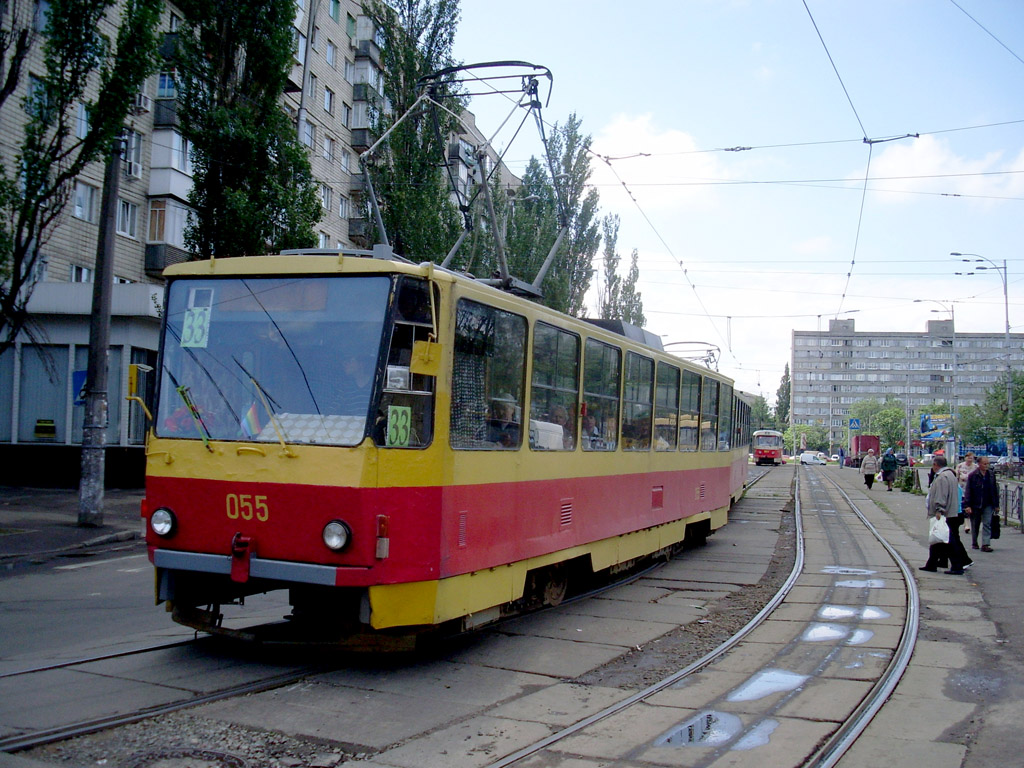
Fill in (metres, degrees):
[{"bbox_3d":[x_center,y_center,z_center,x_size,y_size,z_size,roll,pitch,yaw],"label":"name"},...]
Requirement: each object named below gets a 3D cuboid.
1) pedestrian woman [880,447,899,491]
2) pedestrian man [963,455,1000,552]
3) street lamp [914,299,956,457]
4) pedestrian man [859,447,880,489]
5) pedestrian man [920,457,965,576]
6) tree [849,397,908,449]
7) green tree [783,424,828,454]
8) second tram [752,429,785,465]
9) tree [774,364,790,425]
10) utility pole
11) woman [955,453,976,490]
[{"bbox_3d":[14.541,3.303,43.300,0.600,1.637,0.420,1,-3,16],"label":"pedestrian woman"},{"bbox_3d":[8.520,2.178,20.400,0.620,1.706,0.480,1,-3,12],"label":"pedestrian man"},{"bbox_3d":[31.910,0.128,84.700,3.100,12.990,0.400,1,-3,14],"label":"street lamp"},{"bbox_3d":[13.798,3.295,43.300,0.620,1.575,0.420,1,-3,16],"label":"pedestrian man"},{"bbox_3d":[6.472,1.967,16.900,0.680,1.748,0.560,0,-3,18],"label":"pedestrian man"},{"bbox_3d":[53.796,6.312,165.000,8.800,8.954,8.000,1,-3,14],"label":"tree"},{"bbox_3d":[53.525,10.669,205.000,8.400,6.565,7.500,1,-3,14],"label":"green tree"},{"bbox_3d":[24.268,5.983,105.774,2.500,3.100,14.500,1,-3,14],"label":"second tram"},{"bbox_3d":[56.550,5.854,235.000,3.600,20.697,3.600,1,-3,14],"label":"tree"},{"bbox_3d":[-7.666,-1.013,21.287,0.420,7.280,0.420,2,-3,14],"label":"utility pole"},{"bbox_3d":[9.239,2.236,22.800,0.520,1.694,0.400,1,-3,16],"label":"woman"}]

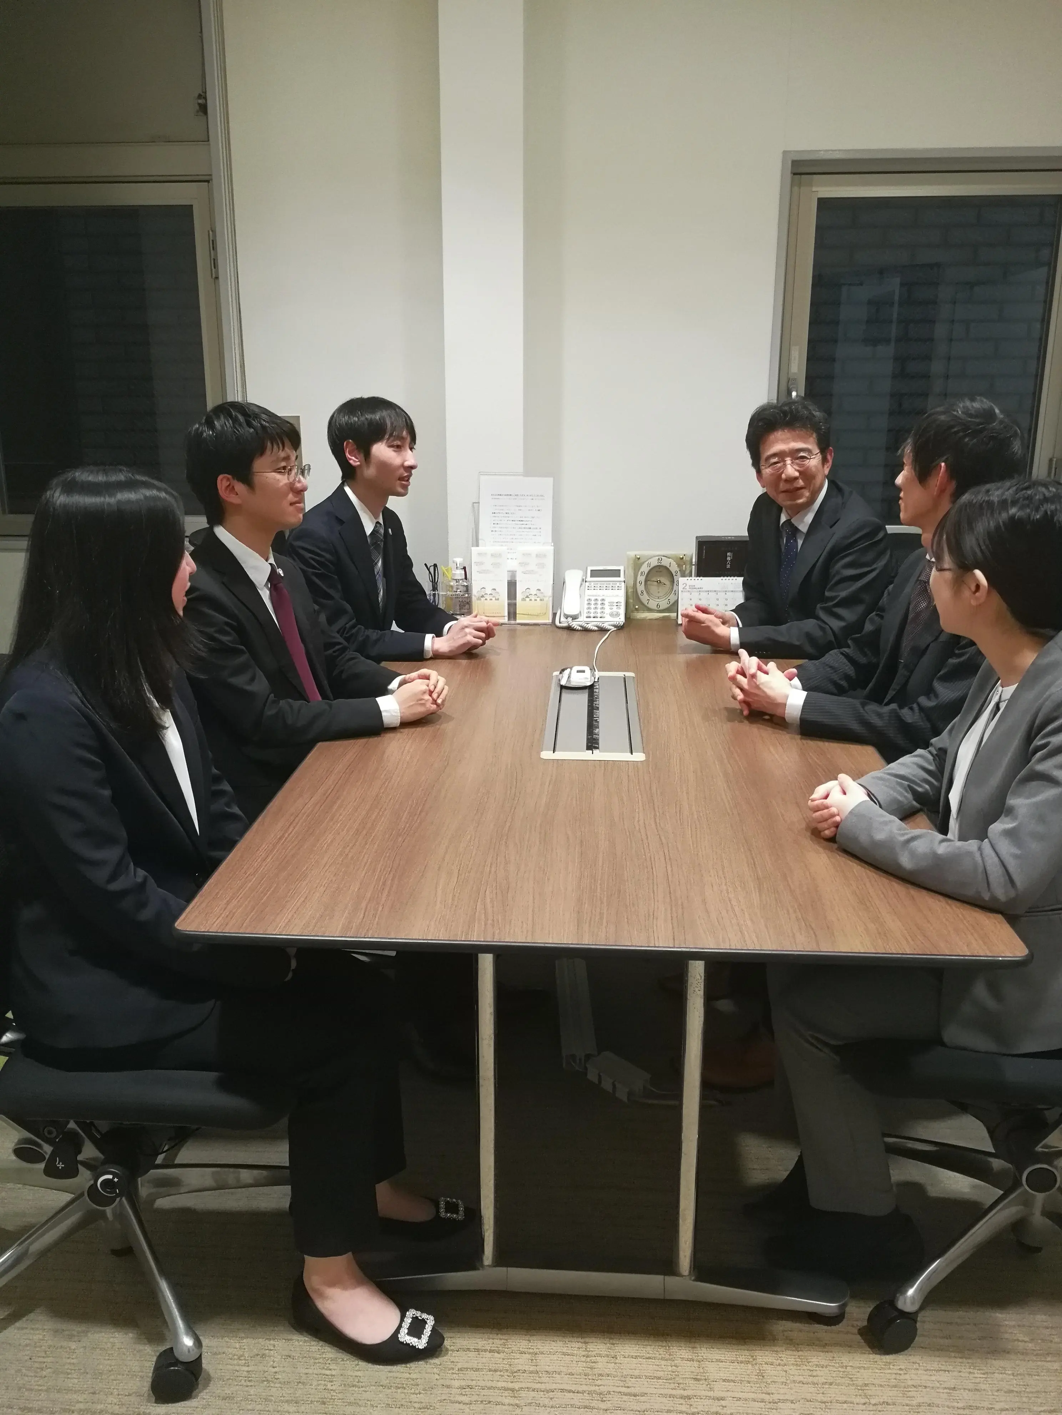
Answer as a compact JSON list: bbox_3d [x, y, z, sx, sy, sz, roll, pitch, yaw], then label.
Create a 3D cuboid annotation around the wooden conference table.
[{"bbox_3d":[0.131,0.348,2.395,1.045,0.720,2.060,1,16,3],"label":"wooden conference table"}]

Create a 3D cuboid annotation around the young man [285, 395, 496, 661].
[{"bbox_3d":[-0.384,-0.106,2.869,0.670,1.330,0.500,3,16,11],"label":"young man"}]

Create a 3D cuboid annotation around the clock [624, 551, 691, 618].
[{"bbox_3d":[0.367,-0.354,3.195,0.187,0.188,0.060,1,16,3],"label":"clock"}]

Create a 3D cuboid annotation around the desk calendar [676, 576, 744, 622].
[{"bbox_3d":[0.508,-0.307,3.133,0.182,0.132,0.066,1,16,3],"label":"desk calendar"}]

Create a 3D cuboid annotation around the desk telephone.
[{"bbox_3d":[0.175,-0.311,3.120,0.188,0.146,0.195,1,16,3],"label":"desk telephone"}]

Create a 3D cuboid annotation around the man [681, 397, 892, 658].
[{"bbox_3d":[0.710,-0.090,2.818,0.680,1.330,0.500,-5,17,-18],"label":"man"}]

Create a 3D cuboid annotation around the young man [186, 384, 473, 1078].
[{"bbox_3d":[-0.461,0.069,2.257,0.720,1.330,0.500,2,16,6],"label":"young man"}]

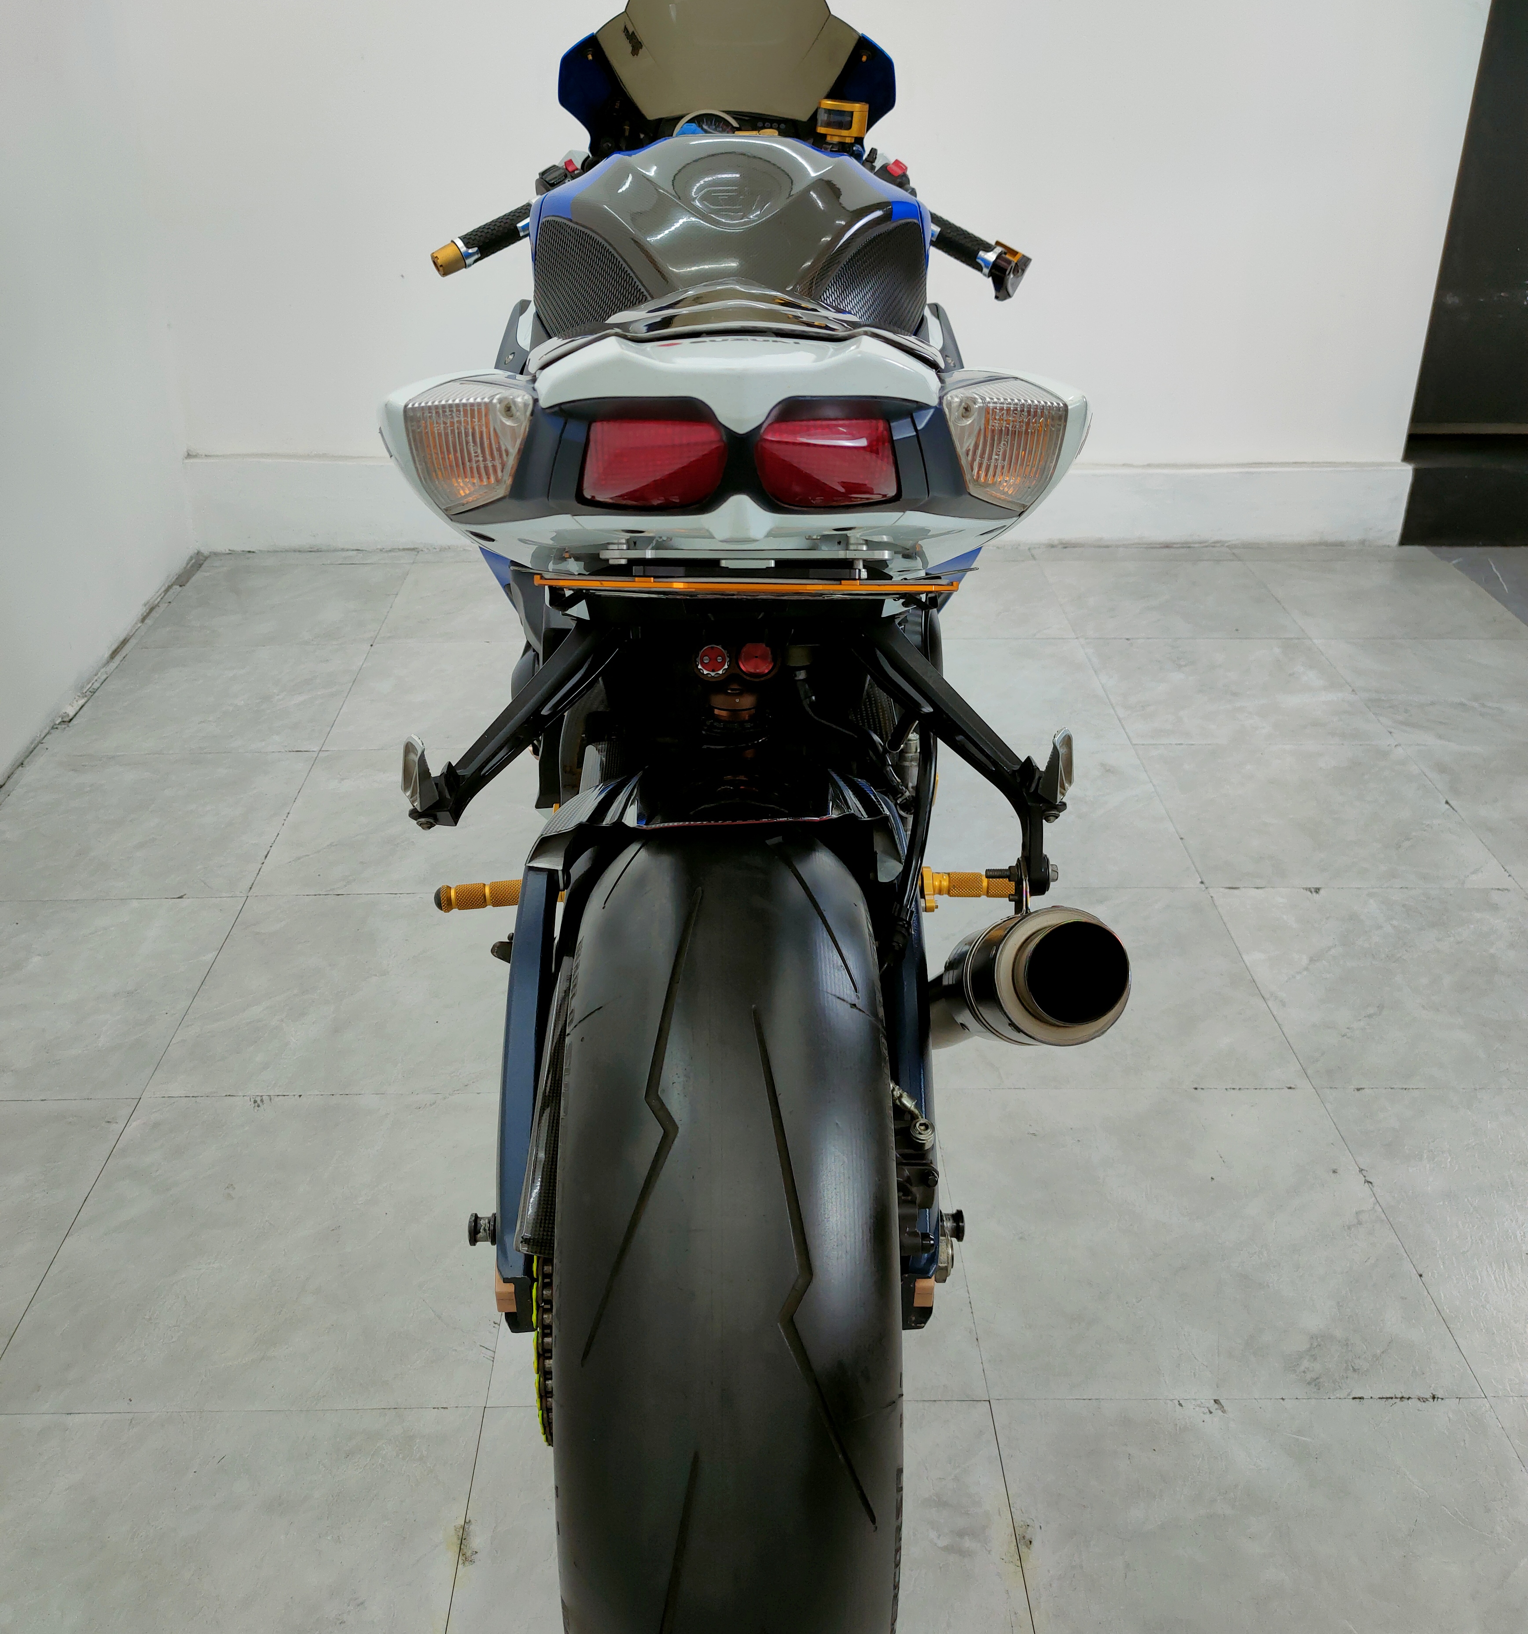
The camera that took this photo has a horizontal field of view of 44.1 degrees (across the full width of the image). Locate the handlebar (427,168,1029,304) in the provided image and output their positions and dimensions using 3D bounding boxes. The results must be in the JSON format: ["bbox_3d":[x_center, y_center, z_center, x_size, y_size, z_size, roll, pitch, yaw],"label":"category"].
[{"bbox_3d":[-0.041,-0.657,2.138,0.680,0.130,0.200,0,24,-1],"label":"handlebar"}]

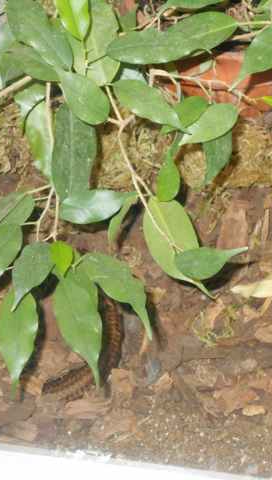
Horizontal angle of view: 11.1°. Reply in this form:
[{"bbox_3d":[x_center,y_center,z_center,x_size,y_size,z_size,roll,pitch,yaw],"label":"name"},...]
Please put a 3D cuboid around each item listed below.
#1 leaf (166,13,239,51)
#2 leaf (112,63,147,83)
[{"bbox_3d":[0.044,-0.143,0.970,0.055,0.012,0.027,-16,68,5],"label":"leaf"},{"bbox_3d":[-0.004,-0.130,1.155,0.026,0.012,0.042,-16,76,-3],"label":"leaf"}]

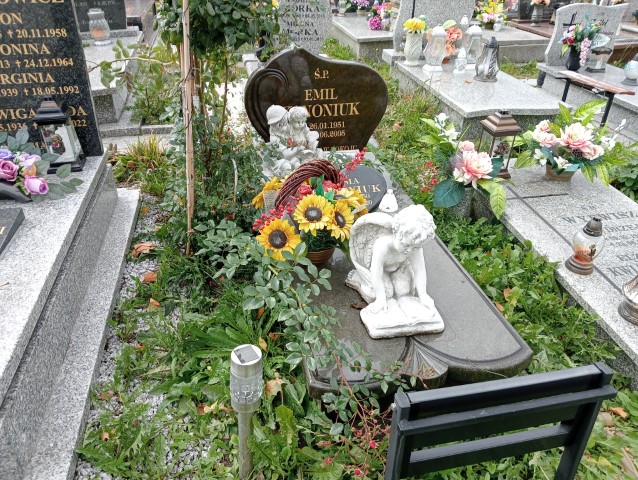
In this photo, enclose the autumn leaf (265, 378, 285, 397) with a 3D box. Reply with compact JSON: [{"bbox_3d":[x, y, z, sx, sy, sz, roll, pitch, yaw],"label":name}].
[{"bbox_3d":[-0.162,0.540,1.905,0.081,0.041,0.078,-5,31,-9],"label":"autumn leaf"}]

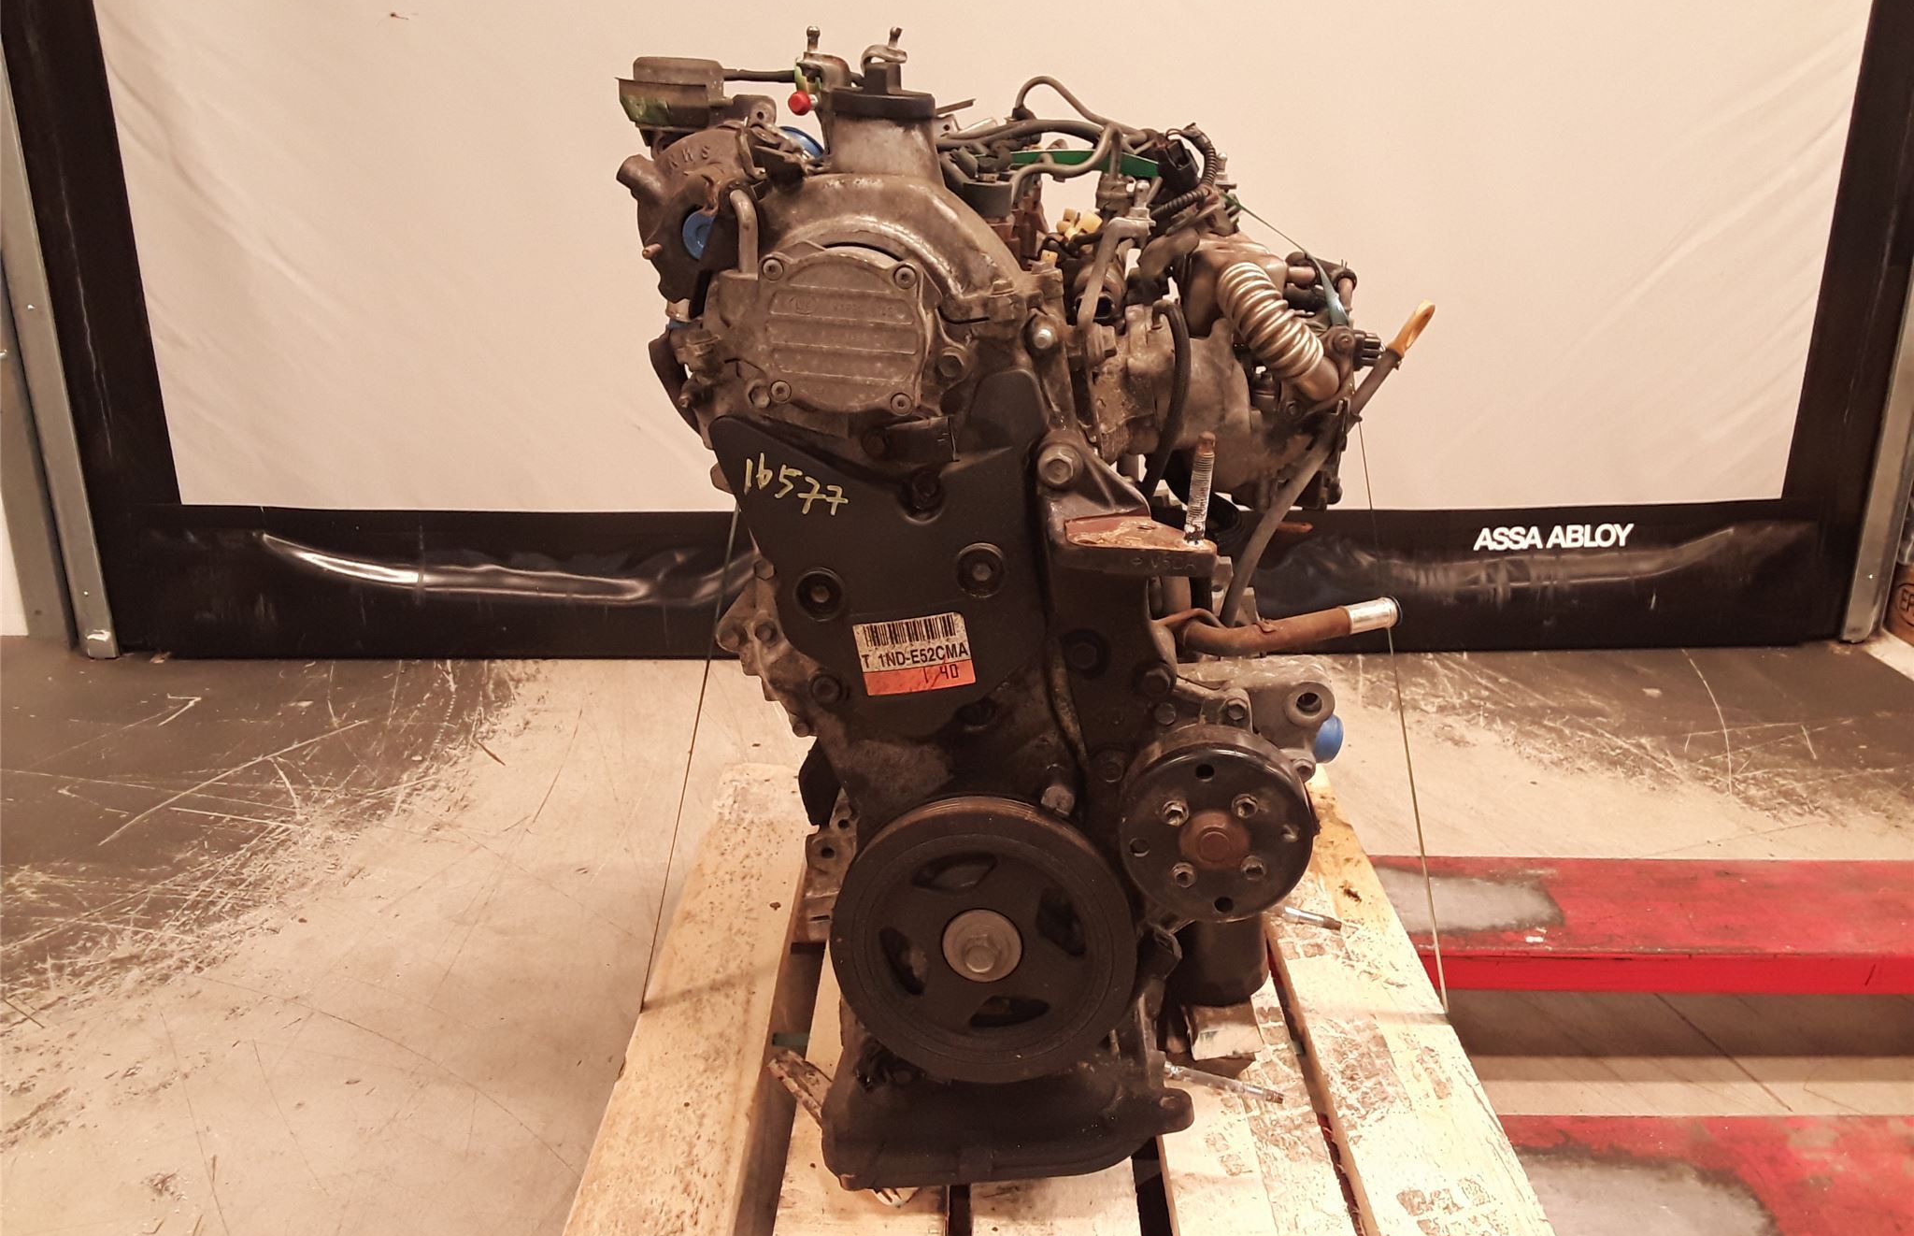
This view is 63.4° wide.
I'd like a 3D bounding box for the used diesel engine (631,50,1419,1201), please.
[{"bbox_3d":[0.048,-0.042,1.052,0.490,0.660,0.490,0,20,0],"label":"used diesel engine"}]

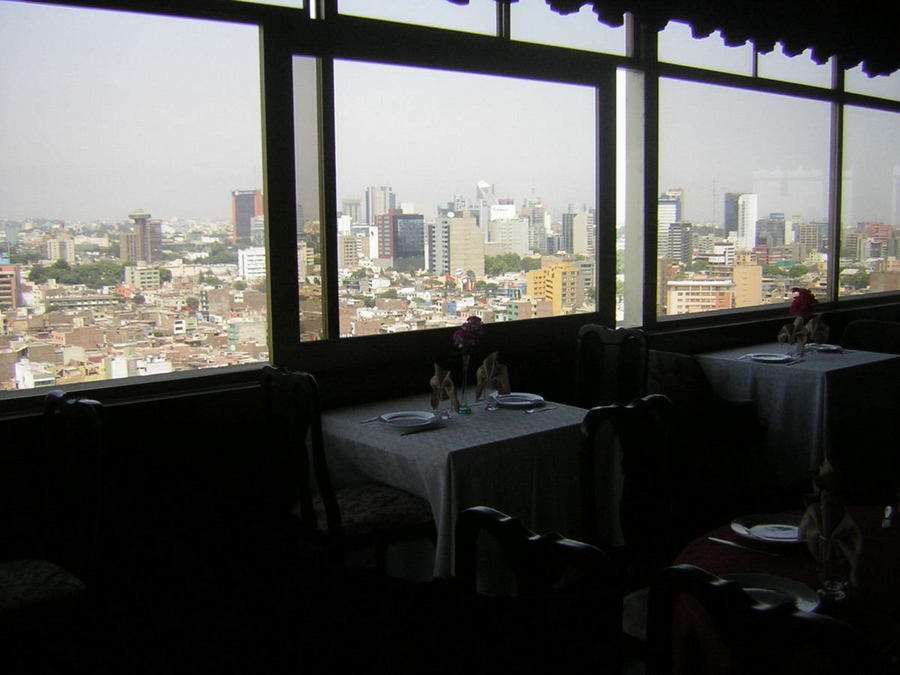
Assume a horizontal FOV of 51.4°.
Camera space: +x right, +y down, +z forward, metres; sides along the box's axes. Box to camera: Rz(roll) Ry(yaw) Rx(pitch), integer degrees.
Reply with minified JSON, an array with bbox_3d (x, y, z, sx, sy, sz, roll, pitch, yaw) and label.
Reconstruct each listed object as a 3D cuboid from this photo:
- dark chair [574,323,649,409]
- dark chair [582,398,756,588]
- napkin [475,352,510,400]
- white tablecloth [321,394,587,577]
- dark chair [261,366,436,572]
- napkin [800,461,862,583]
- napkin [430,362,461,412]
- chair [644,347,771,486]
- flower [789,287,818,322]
[{"bbox_3d":[0.695,0.506,4.976,0.560,1.050,0.500,-7,10,-42],"label":"dark chair"},{"bbox_3d":[0.797,0.756,3.033,0.510,1.050,0.570,-7,10,-43],"label":"dark chair"},{"bbox_3d":[0.206,0.184,4.531,0.174,0.237,0.130,0,7,3],"label":"napkin"},{"bbox_3d":[0.070,0.729,4.467,1.000,0.760,1.030,-6,9,-38],"label":"white tablecloth"},{"bbox_3d":[-0.394,0.653,3.915,0.570,1.050,0.510,-6,9,-37],"label":"dark chair"},{"bbox_3d":[0.922,0.451,2.267,0.155,0.287,0.130,3,8,23],"label":"napkin"},{"bbox_3d":[-0.025,0.232,4.335,0.148,0.227,0.120,-1,7,0],"label":"napkin"},{"bbox_3d":[1.495,0.488,5.721,0.640,0.880,0.540,-7,10,-40],"label":"chair"},{"bbox_3d":[2.264,-0.211,5.995,0.192,0.231,0.170,2,8,20],"label":"flower"}]

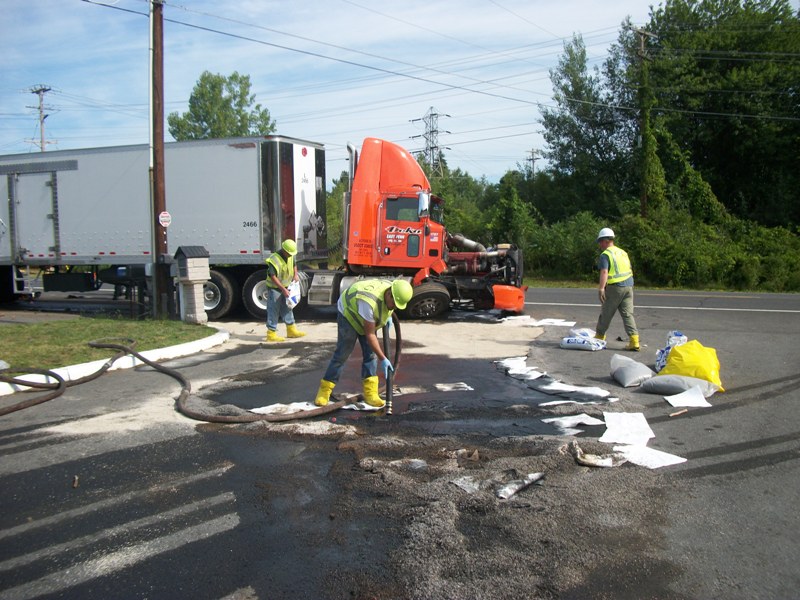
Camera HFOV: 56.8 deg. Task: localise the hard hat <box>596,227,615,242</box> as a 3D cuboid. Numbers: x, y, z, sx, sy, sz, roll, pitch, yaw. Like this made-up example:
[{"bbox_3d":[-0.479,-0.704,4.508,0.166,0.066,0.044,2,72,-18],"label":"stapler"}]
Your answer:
[{"bbox_3d":[3.058,-0.958,10.950,0.290,0.160,0.230,-8,-1,35],"label":"hard hat"}]

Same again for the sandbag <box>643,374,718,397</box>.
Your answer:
[{"bbox_3d":[2.958,0.867,7.773,0.700,0.170,0.420,1,5,30],"label":"sandbag"}]

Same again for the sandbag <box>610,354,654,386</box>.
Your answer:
[{"bbox_3d":[2.666,0.791,8.449,0.470,0.230,0.600,0,4,11],"label":"sandbag"}]

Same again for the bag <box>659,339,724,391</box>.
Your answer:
[{"bbox_3d":[3.148,0.670,7.985,0.680,0.480,0.550,1,4,22],"label":"bag"}]

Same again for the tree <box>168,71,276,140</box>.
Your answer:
[{"bbox_3d":[-10.475,-7.507,44.542,6.400,11.800,6.400,-1,4,0],"label":"tree"}]

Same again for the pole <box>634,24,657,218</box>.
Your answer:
[{"bbox_3d":[10.112,-6.005,30.647,0.350,10.100,2.300,3,6,45],"label":"pole"}]

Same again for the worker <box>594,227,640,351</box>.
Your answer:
[{"bbox_3d":[3.239,-0.167,10.938,0.550,1.790,0.630,-4,5,-43],"label":"worker"}]

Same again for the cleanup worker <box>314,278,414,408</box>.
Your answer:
[{"bbox_3d":[-0.358,0.408,7.157,0.820,1.250,0.620,1,4,25],"label":"cleanup worker"}]

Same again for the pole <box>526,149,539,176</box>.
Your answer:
[{"bbox_3d":[17.002,-12.216,94.518,2.000,14.000,0.400,-1,4,-11],"label":"pole"}]

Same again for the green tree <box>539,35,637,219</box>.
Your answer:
[{"bbox_3d":[10.227,-7.743,39.560,5.500,12.800,5.500,-1,4,0],"label":"green tree"}]

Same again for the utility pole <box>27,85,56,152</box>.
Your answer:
[{"bbox_3d":[-22.692,-7.591,47.525,2.100,12.000,0.500,-3,5,-24],"label":"utility pole"}]

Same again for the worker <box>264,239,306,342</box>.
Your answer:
[{"bbox_3d":[-1.955,-0.161,12.341,0.550,1.710,0.550,3,5,40],"label":"worker"}]

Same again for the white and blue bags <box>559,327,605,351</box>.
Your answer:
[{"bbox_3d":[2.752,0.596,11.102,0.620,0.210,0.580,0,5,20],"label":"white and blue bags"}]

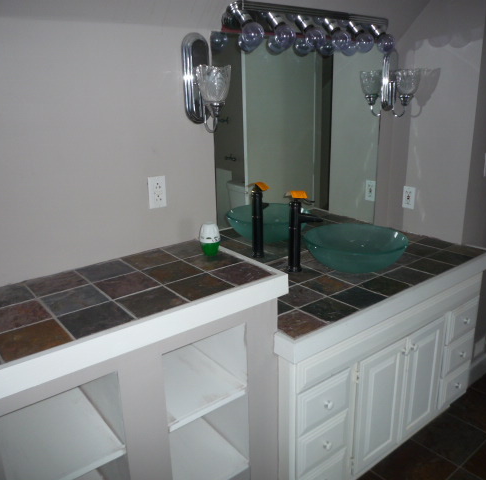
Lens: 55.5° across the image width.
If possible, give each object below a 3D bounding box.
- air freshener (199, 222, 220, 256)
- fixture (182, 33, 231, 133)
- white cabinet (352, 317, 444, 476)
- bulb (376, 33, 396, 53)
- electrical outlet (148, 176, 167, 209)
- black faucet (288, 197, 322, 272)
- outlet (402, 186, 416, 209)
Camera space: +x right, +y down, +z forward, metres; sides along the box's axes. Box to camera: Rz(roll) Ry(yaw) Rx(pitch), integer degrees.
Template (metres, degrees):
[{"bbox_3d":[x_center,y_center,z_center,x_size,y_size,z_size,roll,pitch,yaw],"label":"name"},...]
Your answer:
[{"bbox_3d":[-0.121,-0.004,1.648,0.073,0.109,0.073,-2,17,1],"label":"air freshener"},{"bbox_3d":[-0.120,-0.540,1.590,0.119,0.329,0.184,-15,21,-35],"label":"fixture"},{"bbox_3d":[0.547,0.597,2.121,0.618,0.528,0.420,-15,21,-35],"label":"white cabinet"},{"bbox_3d":[0.649,-0.890,2.089,0.080,0.080,0.080,-15,21,-35],"label":"bulb"},{"bbox_3d":[-0.307,-0.172,1.660,0.070,0.115,0.010,-15,21,-35],"label":"electrical outlet"},{"bbox_3d":[0.269,-0.027,1.982,0.152,0.313,0.055,-2,17,0],"label":"black faucet"},{"bbox_3d":[0.876,-0.224,2.441,0.010,0.115,0.070,-15,21,-35],"label":"outlet"}]

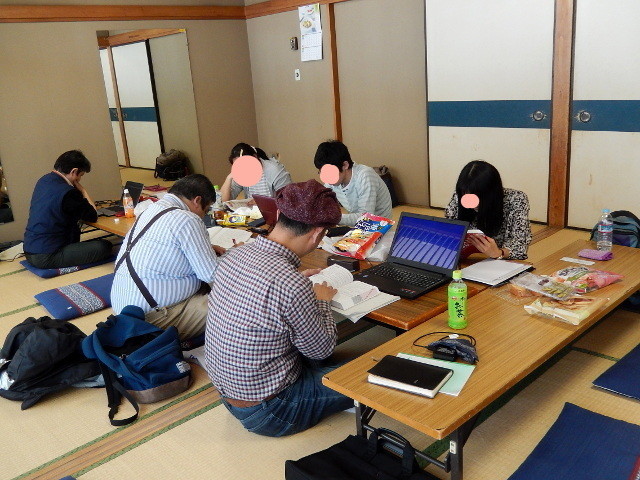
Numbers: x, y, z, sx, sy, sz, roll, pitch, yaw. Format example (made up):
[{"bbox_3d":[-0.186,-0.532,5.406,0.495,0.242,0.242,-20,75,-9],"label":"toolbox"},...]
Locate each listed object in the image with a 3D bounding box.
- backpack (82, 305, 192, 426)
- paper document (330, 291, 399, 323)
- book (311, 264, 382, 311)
[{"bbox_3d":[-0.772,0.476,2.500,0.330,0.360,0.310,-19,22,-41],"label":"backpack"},{"bbox_3d":[0.161,0.255,2.400,0.297,0.012,0.215,-18,21,-40],"label":"paper document"},{"bbox_3d":[0.094,0.199,2.546,0.220,0.075,0.305,-16,20,-35],"label":"book"}]

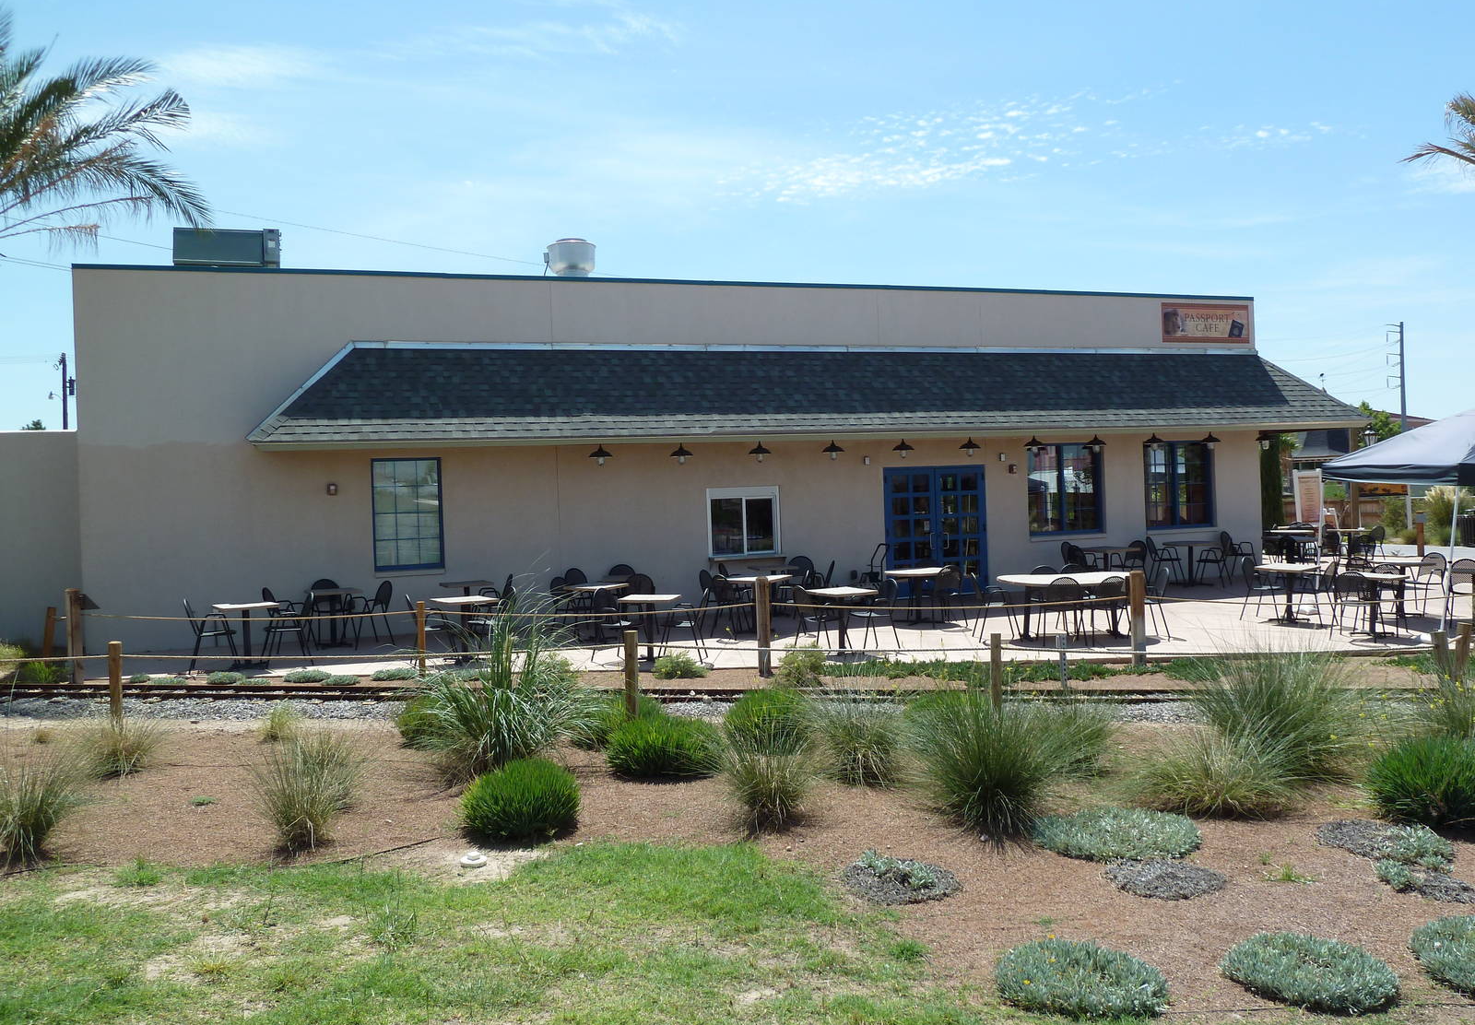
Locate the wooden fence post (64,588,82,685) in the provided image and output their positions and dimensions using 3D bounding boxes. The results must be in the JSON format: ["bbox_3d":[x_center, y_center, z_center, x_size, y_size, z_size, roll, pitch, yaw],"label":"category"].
[{"bbox_3d":[-7.208,1.348,13.450,0.150,1.050,0.150,-2,1,-21],"label":"wooden fence post"}]

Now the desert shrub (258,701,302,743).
[{"bbox_3d":[-3.861,1.755,10.397,0.370,0.340,0.360,-2,1,-20],"label":"desert shrub"}]

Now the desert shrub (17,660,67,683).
[{"bbox_3d":[-8.527,1.941,15.150,0.550,0.250,0.500,-2,1,-30],"label":"desert shrub"}]

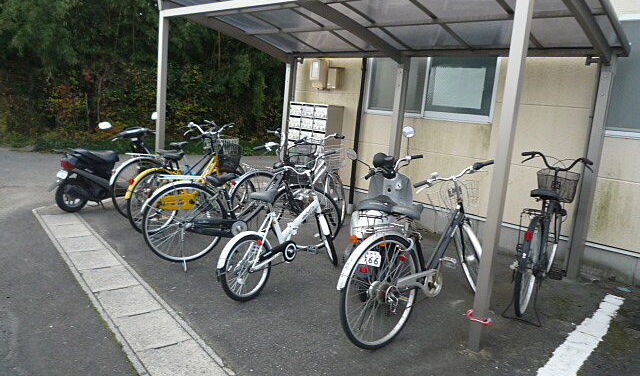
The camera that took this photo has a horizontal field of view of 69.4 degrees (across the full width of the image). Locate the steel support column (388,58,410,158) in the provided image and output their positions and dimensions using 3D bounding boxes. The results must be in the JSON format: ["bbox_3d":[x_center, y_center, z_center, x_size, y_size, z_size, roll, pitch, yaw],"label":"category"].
[{"bbox_3d":[0.932,-0.528,5.642,0.080,2.100,0.090,13,13,41],"label":"steel support column"}]

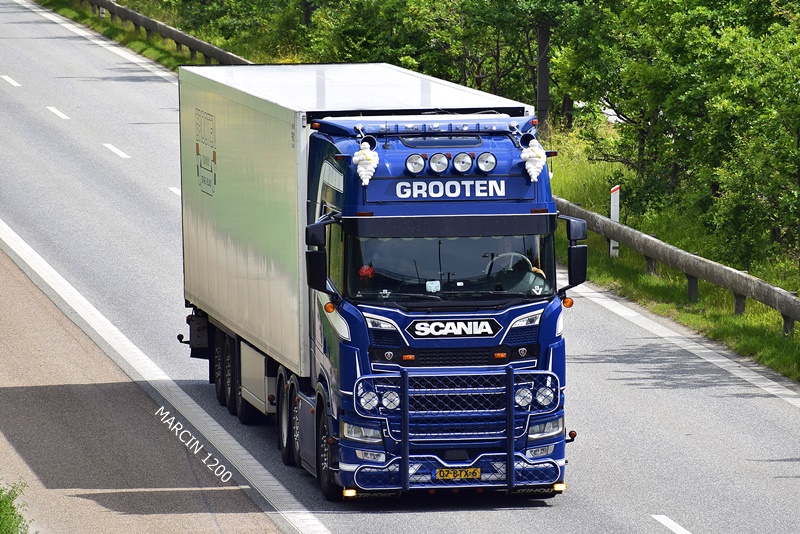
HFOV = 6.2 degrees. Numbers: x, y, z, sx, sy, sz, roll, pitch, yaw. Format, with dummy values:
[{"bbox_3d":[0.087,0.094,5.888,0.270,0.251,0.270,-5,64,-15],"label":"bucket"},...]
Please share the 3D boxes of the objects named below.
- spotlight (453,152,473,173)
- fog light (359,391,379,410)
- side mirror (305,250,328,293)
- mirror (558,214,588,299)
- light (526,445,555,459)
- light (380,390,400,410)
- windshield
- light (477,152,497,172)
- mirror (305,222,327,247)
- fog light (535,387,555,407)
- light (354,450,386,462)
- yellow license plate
[{"bbox_3d":[0.662,-1.090,76.908,0.210,0.210,0.130,-1,4,-7],"label":"spotlight"},{"bbox_3d":[-0.321,1.398,76.638,0.210,0.210,0.120,-1,4,-7],"label":"fog light"},{"bbox_3d":[-0.877,0.053,77.192,0.210,0.430,0.150,-1,4,-2],"label":"side mirror"},{"bbox_3d":[1.833,-0.121,77.516,0.290,0.850,0.250,-1,4,-10],"label":"mirror"},{"bbox_3d":[1.473,1.934,76.901,0.295,0.120,0.130,-2,4,-17],"label":"light"},{"bbox_3d":[-0.093,1.395,76.482,0.200,0.200,0.110,-1,4,-7],"label":"light"},{"bbox_3d":[0.532,0.000,76.845,2.200,0.800,0.340,-1,4,-7],"label":"windshield"},{"bbox_3d":[0.912,-1.100,77.065,0.210,0.210,0.110,-1,4,-7],"label":"light"},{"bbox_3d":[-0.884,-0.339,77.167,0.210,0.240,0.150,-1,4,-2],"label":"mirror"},{"bbox_3d":[1.518,1.358,76.678,0.200,0.200,0.110,-1,4,-7],"label":"fog light"},{"bbox_3d":[-0.308,1.981,76.684,0.295,0.120,0.130,-1,4,3],"label":"light"},{"bbox_3d":[0.599,2.175,76.900,0.510,0.110,0.015,-1,4,-7],"label":"yellow license plate"}]

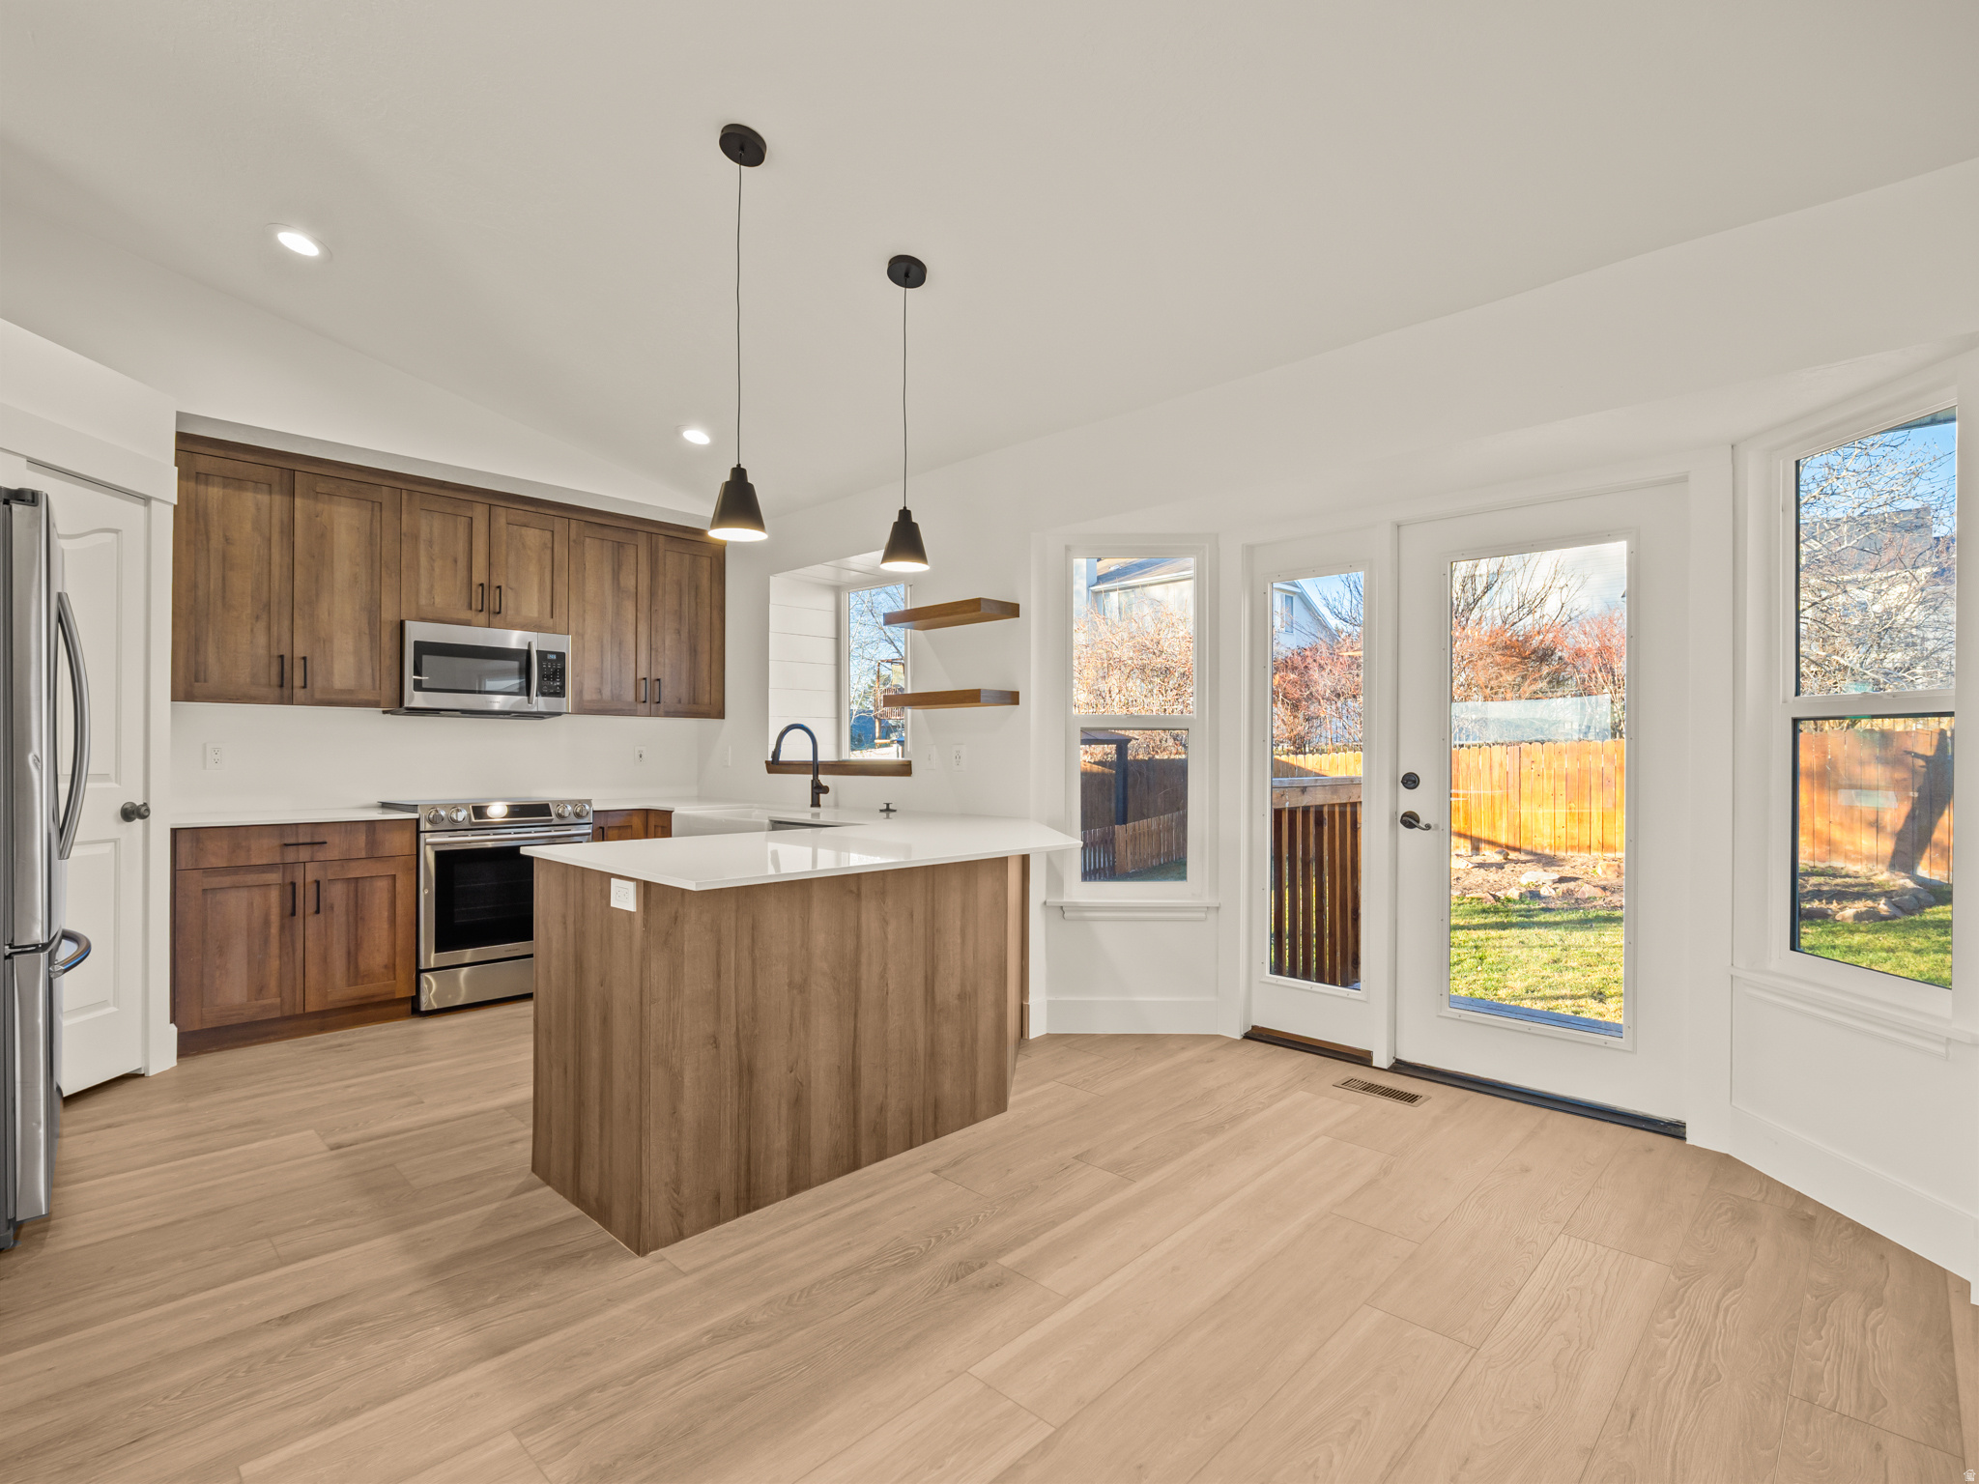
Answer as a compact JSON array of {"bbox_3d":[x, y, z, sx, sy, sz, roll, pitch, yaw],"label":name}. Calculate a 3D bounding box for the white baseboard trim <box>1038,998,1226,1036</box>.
[{"bbox_3d":[0.608,1.163,3.866,0.740,0.150,0.016,0,0,-1],"label":"white baseboard trim"}]

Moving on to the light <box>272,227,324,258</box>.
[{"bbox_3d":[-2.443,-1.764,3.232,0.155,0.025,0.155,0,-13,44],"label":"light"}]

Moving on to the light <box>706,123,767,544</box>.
[{"bbox_3d":[-0.662,-1.085,2.447,0.160,1.067,0.160,0,0,44],"label":"light"}]

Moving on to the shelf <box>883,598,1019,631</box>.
[{"bbox_3d":[-0.180,-0.553,4.019,0.631,0.058,0.245,0,0,45],"label":"shelf"}]

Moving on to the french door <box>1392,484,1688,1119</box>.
[{"bbox_3d":[1.892,0.196,3.205,0.900,2.030,0.045,0,0,44],"label":"french door"}]

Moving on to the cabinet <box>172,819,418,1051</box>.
[{"bbox_3d":[-3.020,0.779,3.958,0.633,0.888,0.806,0,0,45],"label":"cabinet"}]

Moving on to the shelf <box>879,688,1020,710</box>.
[{"bbox_3d":[-0.177,-0.182,3.970,0.620,0.055,0.230,0,0,44],"label":"shelf"}]

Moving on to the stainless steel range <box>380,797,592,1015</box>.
[{"bbox_3d":[-2.458,0.758,4.502,0.689,0.941,0.758,0,0,45],"label":"stainless steel range"}]

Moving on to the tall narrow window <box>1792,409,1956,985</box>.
[{"bbox_3d":[2.318,-0.110,2.383,0.080,1.410,0.490,0,0,0],"label":"tall narrow window"}]

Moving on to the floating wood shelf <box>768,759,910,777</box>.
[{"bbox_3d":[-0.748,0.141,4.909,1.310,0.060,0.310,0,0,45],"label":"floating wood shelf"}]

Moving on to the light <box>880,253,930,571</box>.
[{"bbox_3d":[-0.259,-1.018,2.855,0.153,0.938,0.153,0,0,0],"label":"light"}]

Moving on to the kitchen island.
[{"bbox_3d":[-0.386,0.782,3.004,0.994,0.912,1.827,0,0,45],"label":"kitchen island"}]

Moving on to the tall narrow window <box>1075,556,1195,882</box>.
[{"bbox_3d":[0.616,-0.094,3.935,0.550,1.420,0.080,0,0,-1],"label":"tall narrow window"}]

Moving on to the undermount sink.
[{"bbox_3d":[-1.050,0.463,4.283,0.800,0.240,0.480,0,0,44],"label":"undermount sink"}]

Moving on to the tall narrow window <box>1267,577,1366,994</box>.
[{"bbox_3d":[1.329,0.157,3.739,0.396,1.657,0.070,0,0,45],"label":"tall narrow window"}]

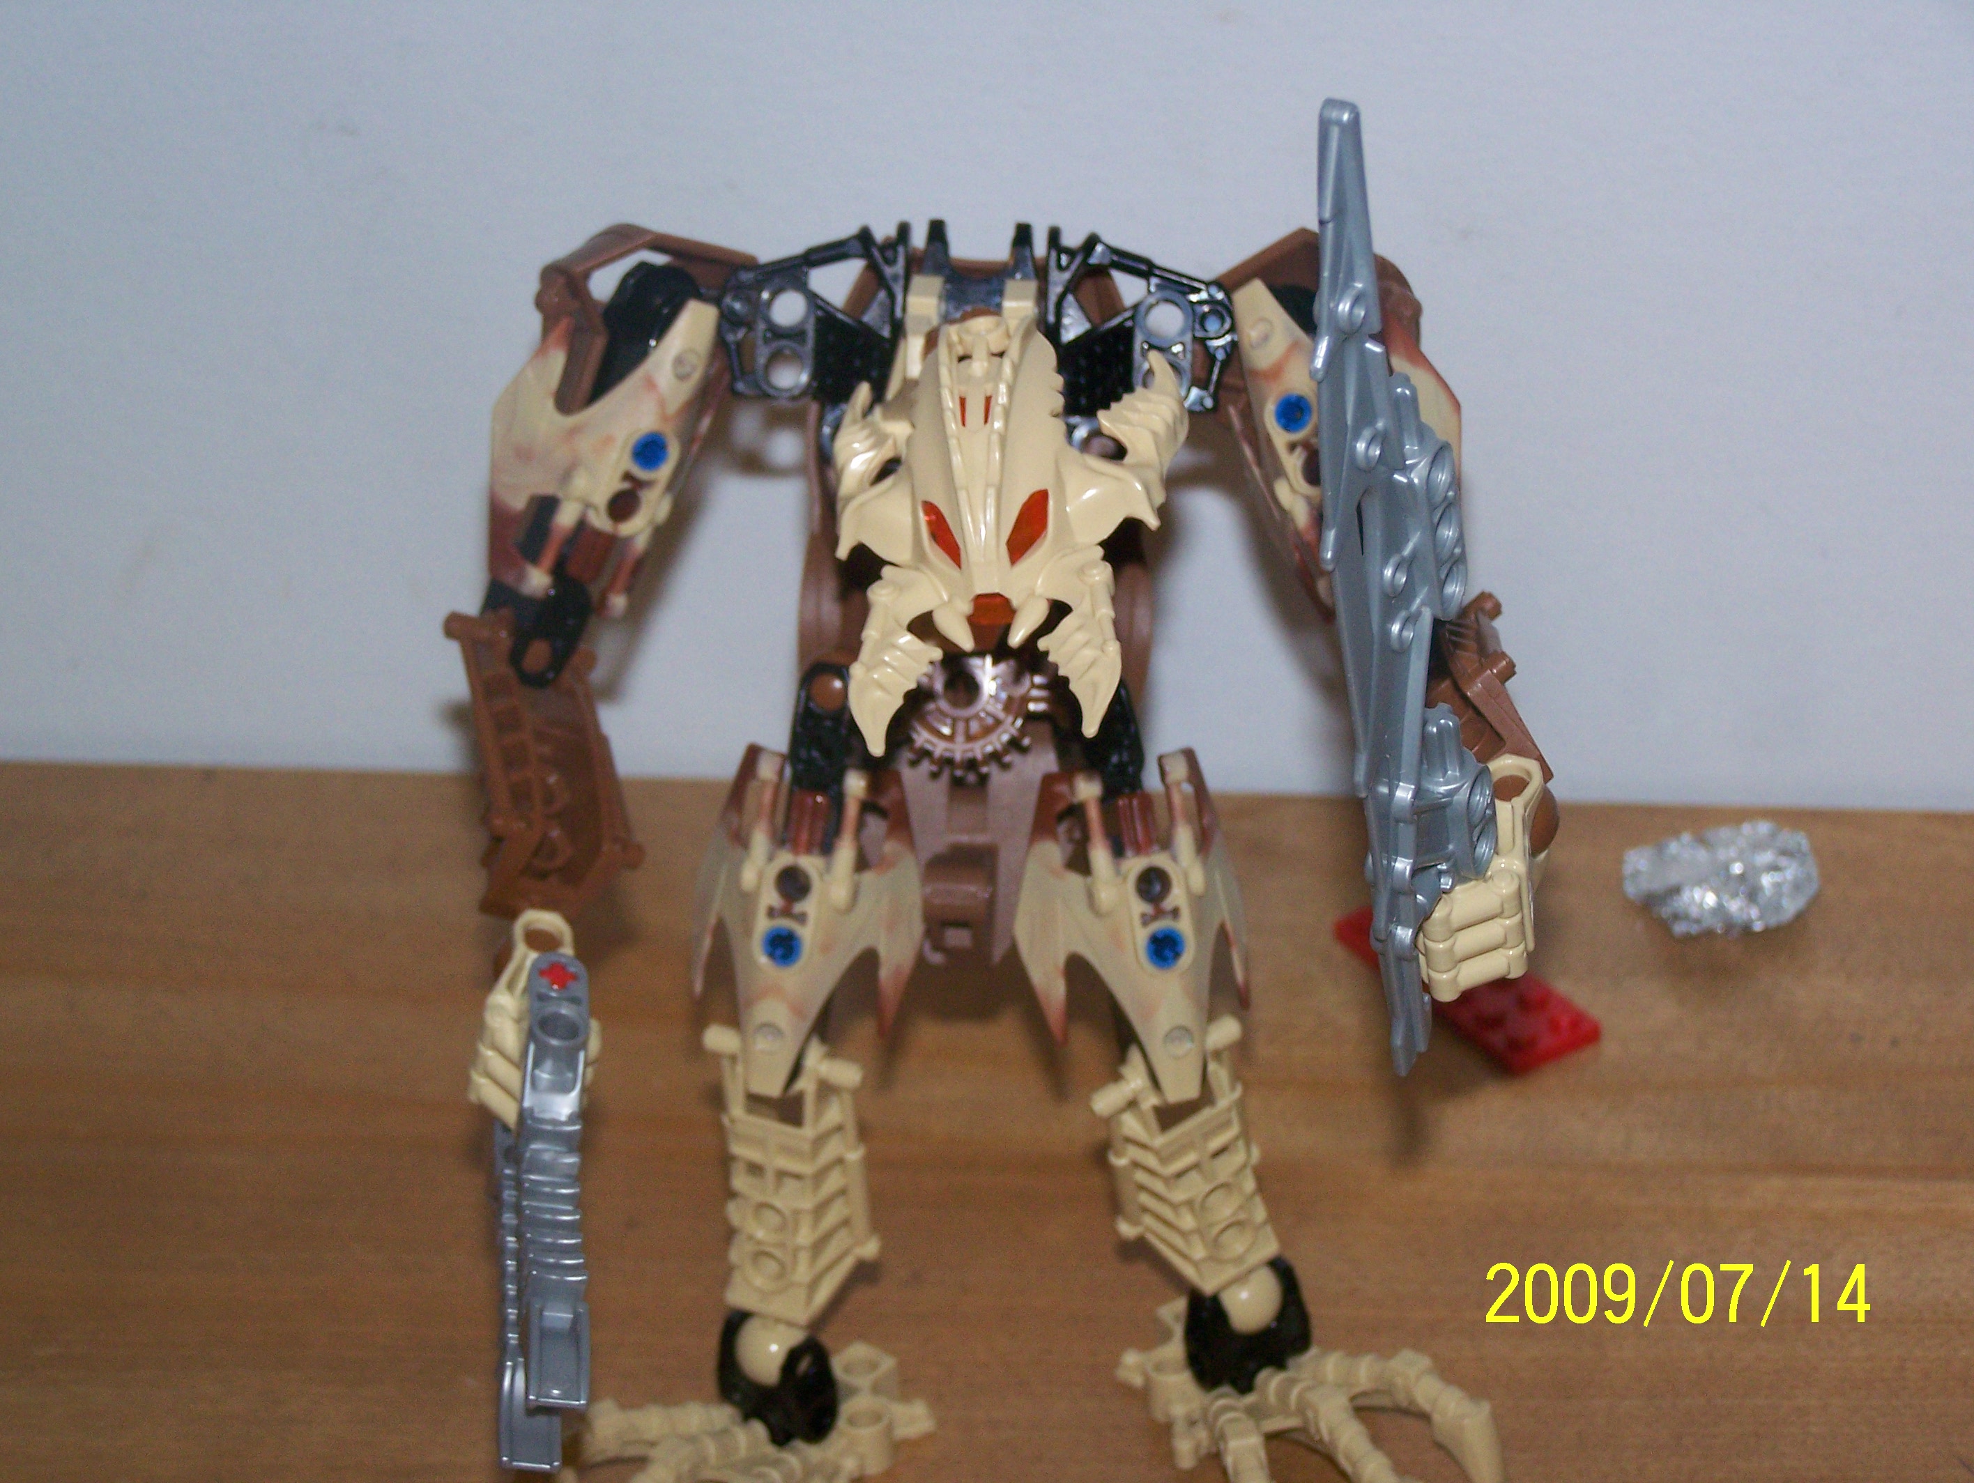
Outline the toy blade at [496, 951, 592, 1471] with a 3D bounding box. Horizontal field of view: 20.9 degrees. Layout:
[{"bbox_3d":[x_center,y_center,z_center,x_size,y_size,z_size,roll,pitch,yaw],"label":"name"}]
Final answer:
[{"bbox_3d":[-0.057,0.060,0.686,0.009,0.025,0.065,6,64,-12],"label":"toy blade"}]

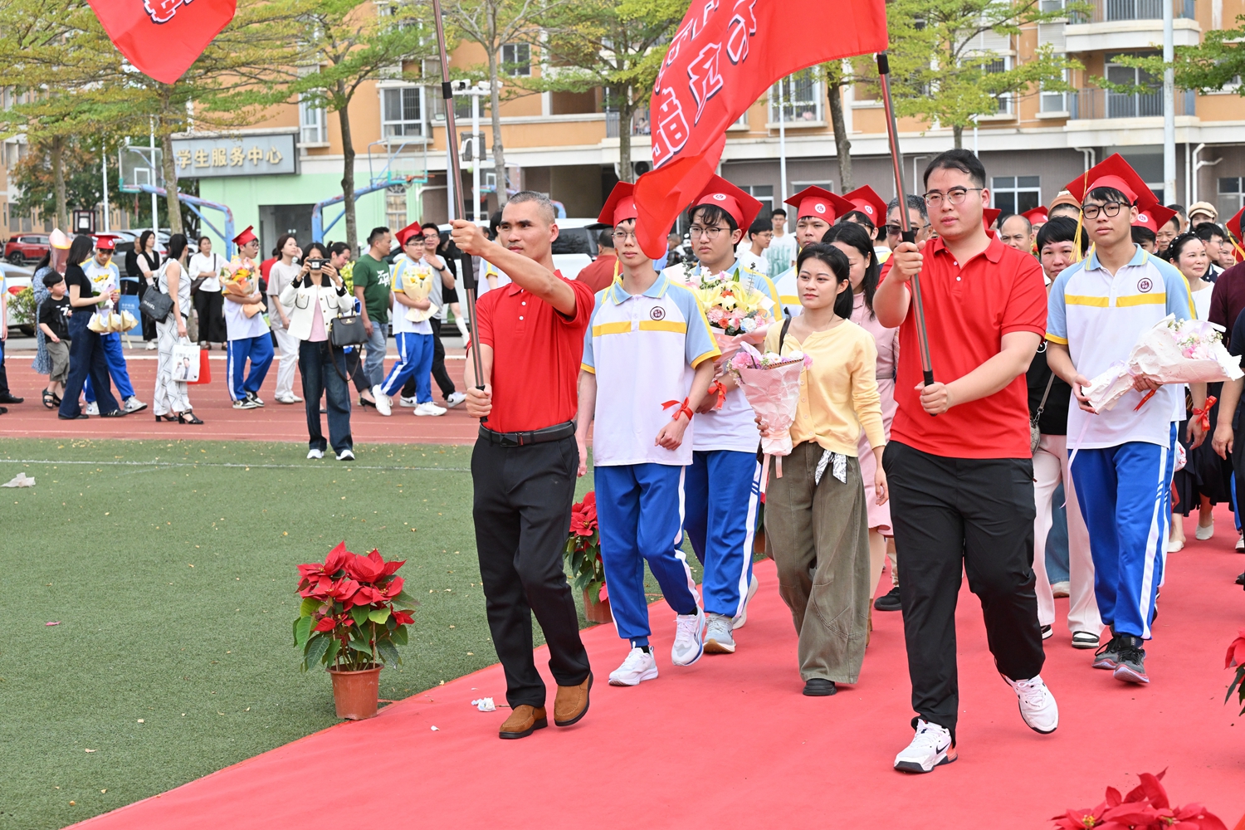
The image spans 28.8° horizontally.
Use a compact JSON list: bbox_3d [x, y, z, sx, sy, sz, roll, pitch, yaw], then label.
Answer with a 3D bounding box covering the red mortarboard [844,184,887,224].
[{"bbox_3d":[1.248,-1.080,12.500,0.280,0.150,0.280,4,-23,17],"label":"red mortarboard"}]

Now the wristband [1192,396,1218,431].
[{"bbox_3d":[2.317,-0.008,9.650,0.105,0.135,0.075,0,5,18],"label":"wristband"}]

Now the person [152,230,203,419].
[{"bbox_3d":[-4.080,-0.800,22.043,0.550,1.692,0.500,0,4,12],"label":"person"}]

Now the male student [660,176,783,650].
[{"bbox_3d":[0.375,-0.013,9.341,0.500,1.780,0.450,0,5,18],"label":"male student"}]

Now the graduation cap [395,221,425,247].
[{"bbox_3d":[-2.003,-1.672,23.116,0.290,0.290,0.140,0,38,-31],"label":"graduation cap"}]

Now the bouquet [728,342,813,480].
[{"bbox_3d":[0.497,-0.020,8.169,0.290,0.450,0.240,0,12,24],"label":"bouquet"}]

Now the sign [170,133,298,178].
[{"bbox_3d":[-14.447,-9.623,90.000,5.800,1.520,0.300,1,5,26],"label":"sign"}]

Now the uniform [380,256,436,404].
[{"bbox_3d":[-2.053,-0.811,23.047,0.520,1.394,0.500,2,5,40],"label":"uniform"}]

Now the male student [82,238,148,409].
[{"bbox_3d":[-5.119,-0.911,24.242,0.580,1.730,0.550,2,5,42],"label":"male student"}]

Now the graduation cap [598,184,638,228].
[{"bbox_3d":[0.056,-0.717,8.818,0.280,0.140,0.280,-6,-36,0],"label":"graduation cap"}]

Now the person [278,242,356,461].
[{"bbox_3d":[-2.224,-0.469,17.657,0.580,1.600,0.460,-2,4,-7],"label":"person"}]

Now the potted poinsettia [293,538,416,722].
[{"bbox_3d":[-0.897,0.724,8.080,0.400,0.560,0.390,-1,4,0],"label":"potted poinsettia"}]

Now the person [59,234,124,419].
[{"bbox_3d":[-4.769,-0.783,21.691,0.600,1.630,0.460,-2,4,-10],"label":"person"}]

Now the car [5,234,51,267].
[{"bbox_3d":[-32.853,-9.506,138.700,4.500,1.680,1.860,-1,4,6],"label":"car"}]

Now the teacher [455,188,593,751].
[{"bbox_3d":[-0.330,0.158,7.559,0.490,1.740,0.600,1,5,24],"label":"teacher"}]

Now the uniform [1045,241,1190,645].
[{"bbox_3d":[1.725,0.091,8.375,0.500,1.370,0.370,0,5,13],"label":"uniform"}]

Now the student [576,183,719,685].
[{"bbox_3d":[0.083,0.045,8.741,0.540,1.762,0.520,0,4,16],"label":"student"}]

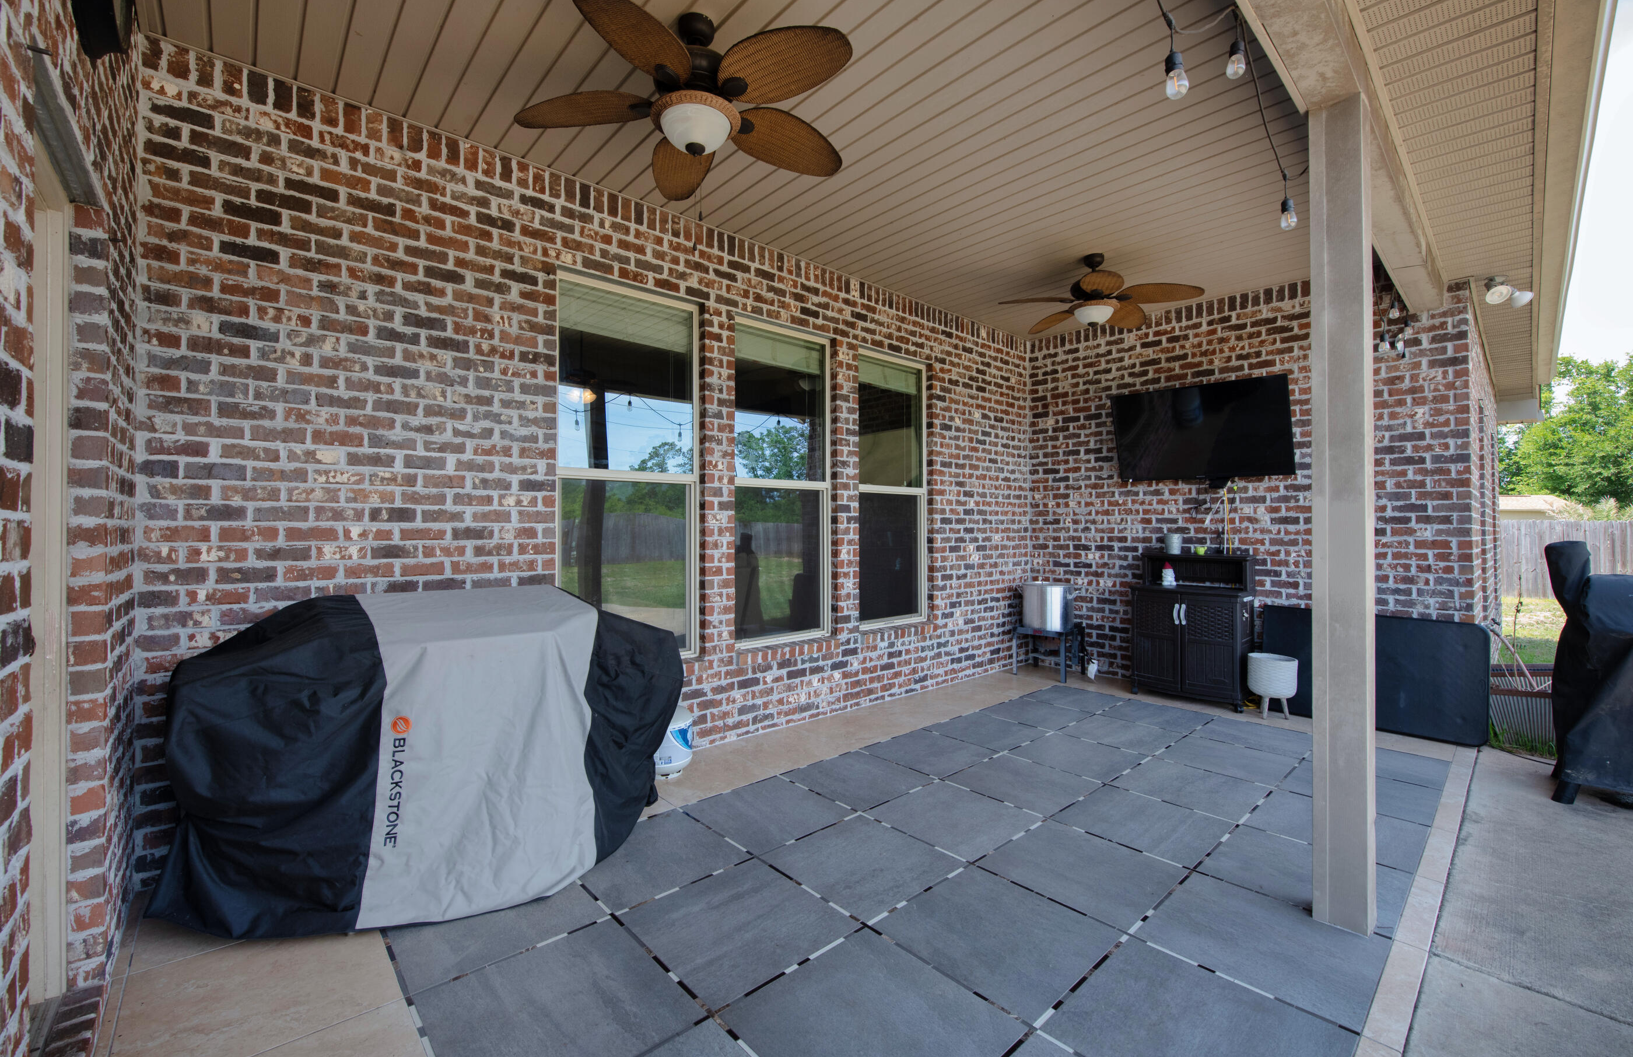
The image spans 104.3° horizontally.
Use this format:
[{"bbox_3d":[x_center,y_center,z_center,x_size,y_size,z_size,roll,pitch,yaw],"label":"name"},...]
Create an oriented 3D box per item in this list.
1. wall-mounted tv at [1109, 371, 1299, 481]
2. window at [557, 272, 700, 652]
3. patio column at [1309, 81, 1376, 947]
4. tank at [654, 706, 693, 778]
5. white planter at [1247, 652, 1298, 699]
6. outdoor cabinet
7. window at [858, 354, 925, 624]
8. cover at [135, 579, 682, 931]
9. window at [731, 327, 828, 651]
[{"bbox_3d":[3.018,-0.759,5.029,0.070,0.729,1.265,-22,15,-36],"label":"wall-mounted tv"},{"bbox_3d":[-1.113,-0.311,3.769,0.905,2.212,0.090,0,-1,-41],"label":"window"},{"bbox_3d":[1.834,-0.054,2.216,0.158,2.815,0.146,0,-1,-41],"label":"patio column"},{"bbox_3d":[-0.849,1.138,3.555,0.310,0.457,0.310,0,-1,-41],"label":"tank"},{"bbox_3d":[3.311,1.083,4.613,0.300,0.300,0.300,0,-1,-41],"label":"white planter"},{"bbox_3d":[3.031,0.798,5.086,0.455,1.145,0.820,0,-1,-41],"label":"outdoor cabinet"},{"bbox_3d":[0.592,-0.302,5.263,0.906,2.212,0.090,0,-1,-41],"label":"window"},{"bbox_3d":[-1.397,0.817,2.555,1.800,1.085,0.820,0,-1,-41],"label":"cover"},{"bbox_3d":[-0.264,-0.306,4.513,0.896,2.212,0.090,0,-1,-41],"label":"window"}]

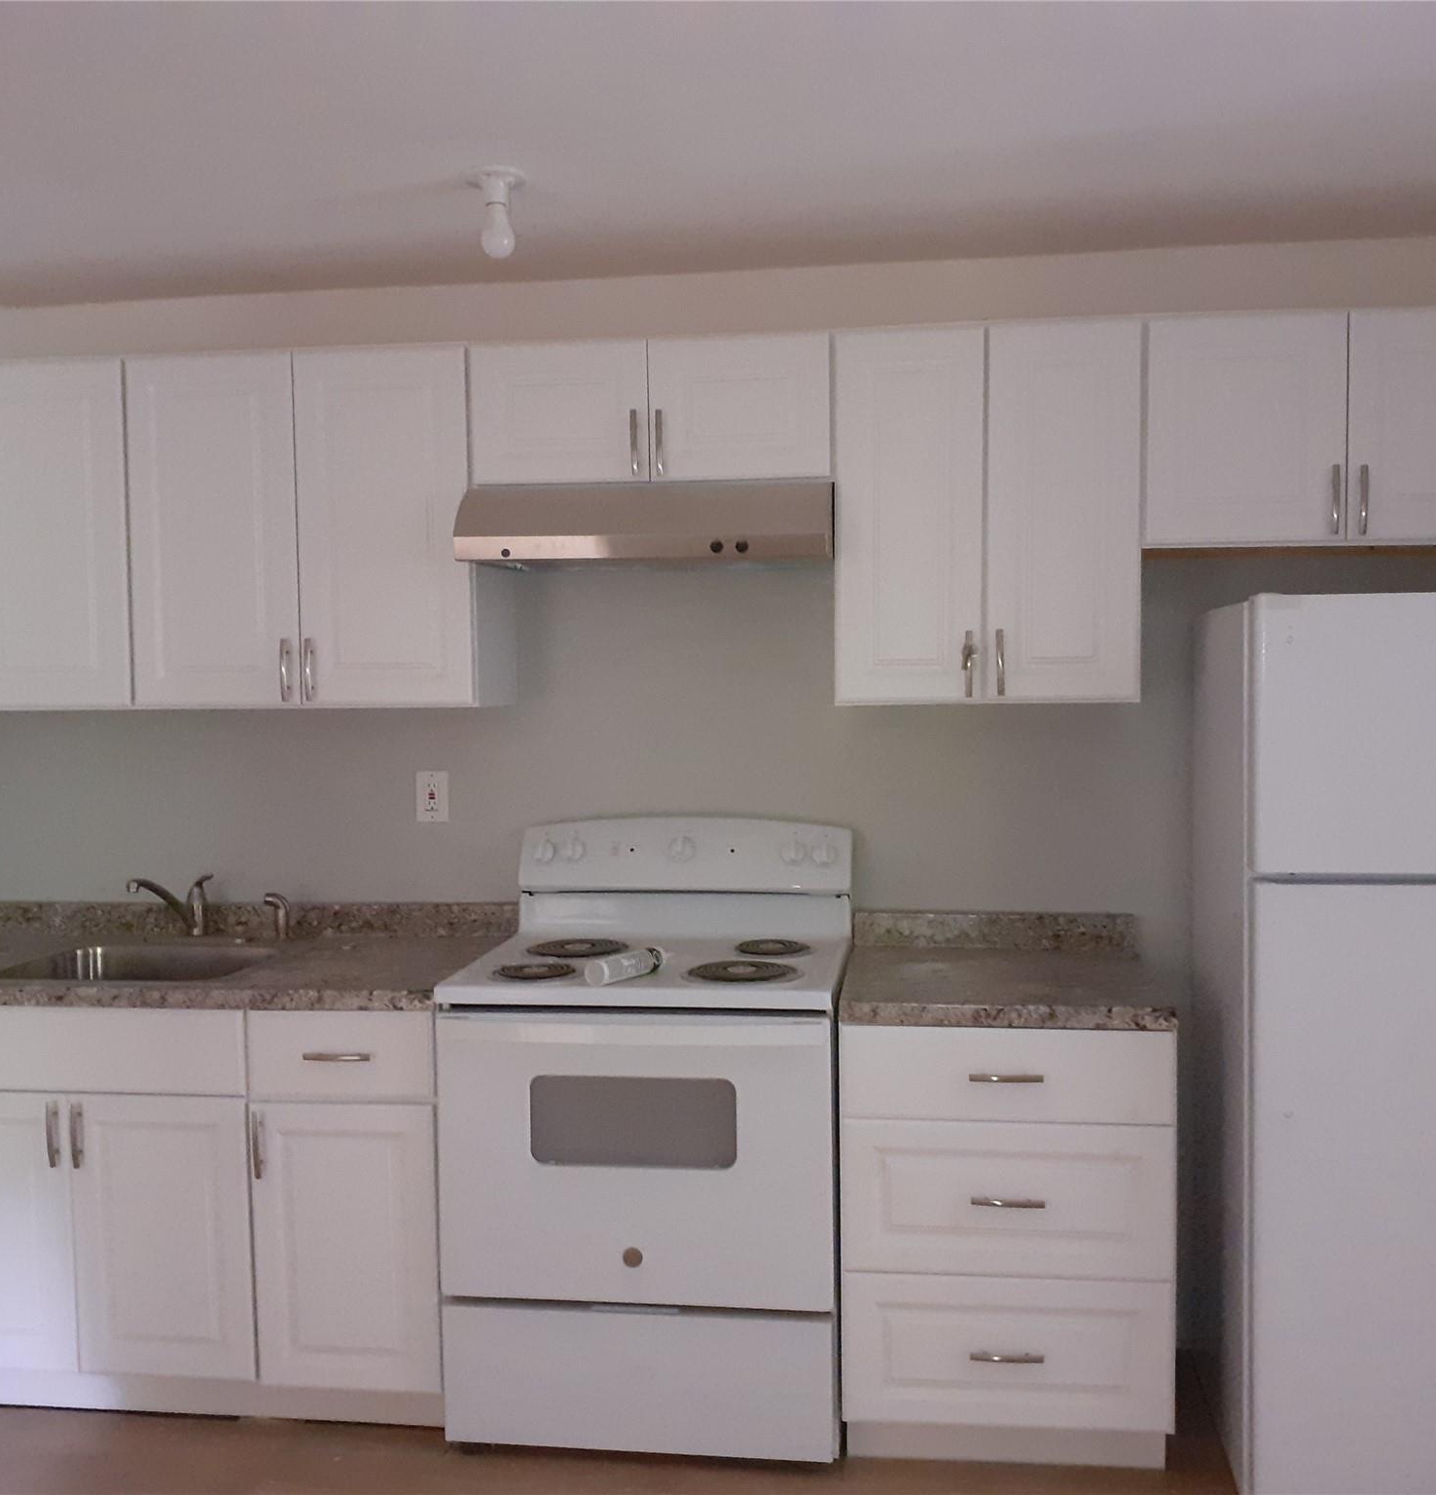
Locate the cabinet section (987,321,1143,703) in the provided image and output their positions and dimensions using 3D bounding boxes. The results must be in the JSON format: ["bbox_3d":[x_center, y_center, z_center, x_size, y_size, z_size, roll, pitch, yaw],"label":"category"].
[{"bbox_3d":[0.717,-0.477,3.285,0.308,0.759,0.332,0,3,8],"label":"cabinet section"}]

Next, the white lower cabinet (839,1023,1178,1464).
[{"bbox_3d":[0.577,0.929,3.188,0.607,0.867,0.640,0,3,8],"label":"white lower cabinet"}]

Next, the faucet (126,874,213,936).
[{"bbox_3d":[-1.265,0.378,3.593,0.050,0.150,0.235,1,3,30],"label":"faucet"}]

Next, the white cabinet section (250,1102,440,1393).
[{"bbox_3d":[-0.700,0.975,3.399,0.387,0.578,0.637,0,3,8],"label":"white cabinet section"}]

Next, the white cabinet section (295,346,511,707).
[{"bbox_3d":[-0.693,-0.473,3.474,0.386,0.759,0.332,0,3,8],"label":"white cabinet section"}]

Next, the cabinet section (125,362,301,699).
[{"bbox_3d":[-1.075,-0.472,3.525,0.386,0.759,0.332,0,3,8],"label":"cabinet section"}]

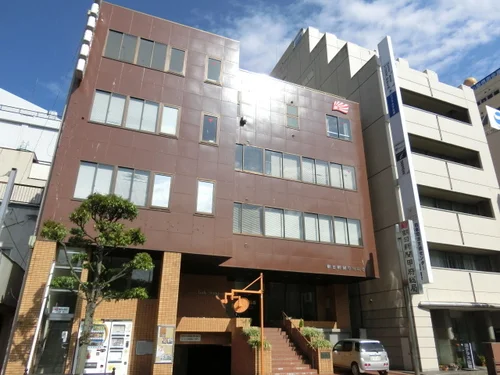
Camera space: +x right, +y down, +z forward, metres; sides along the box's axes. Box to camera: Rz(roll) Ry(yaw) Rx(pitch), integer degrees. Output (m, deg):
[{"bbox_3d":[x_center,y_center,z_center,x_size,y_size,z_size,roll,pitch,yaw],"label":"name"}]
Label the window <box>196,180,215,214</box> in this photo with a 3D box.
[{"bbox_3d":[-1.872,0.420,15.260,0.770,1.540,0.150,9,-23,-20],"label":"window"}]

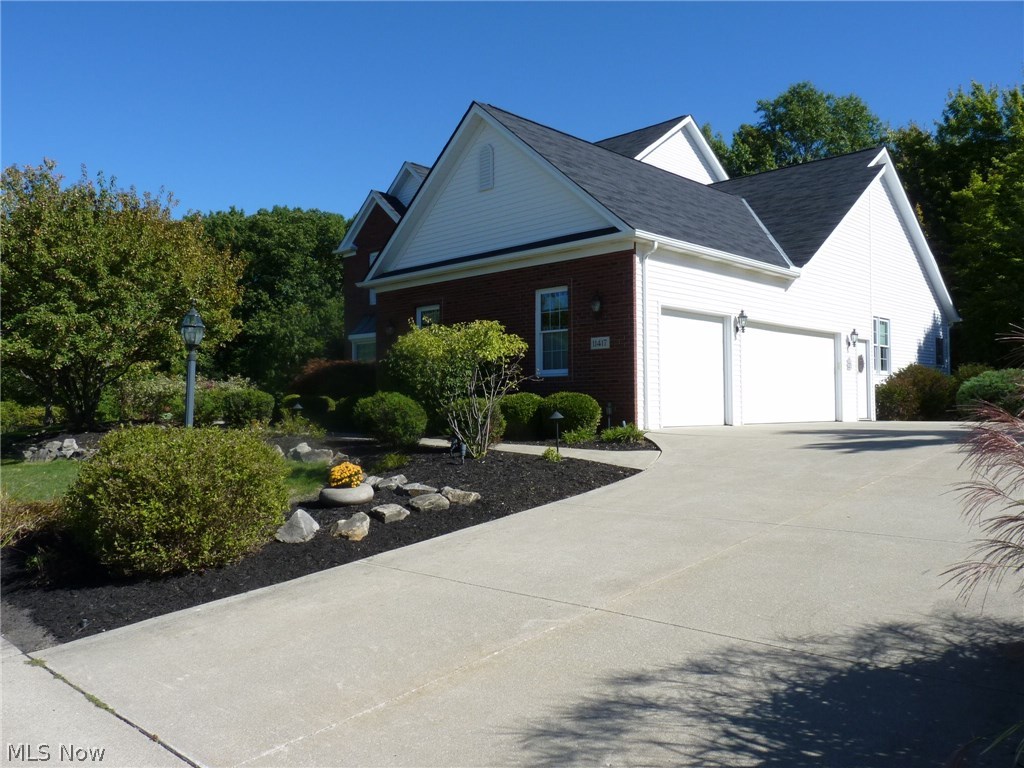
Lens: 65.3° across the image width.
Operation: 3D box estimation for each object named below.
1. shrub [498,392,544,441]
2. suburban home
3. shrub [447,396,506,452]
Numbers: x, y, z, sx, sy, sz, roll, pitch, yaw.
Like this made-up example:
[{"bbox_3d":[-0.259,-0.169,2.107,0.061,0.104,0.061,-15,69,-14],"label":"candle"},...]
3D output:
[{"bbox_3d":[0.156,0.511,12.890,0.880,0.731,0.880,0,-2,1],"label":"shrub"},{"bbox_3d":[3.128,-3.467,25.504,16.000,9.200,19.400,-2,-2,44],"label":"suburban home"},{"bbox_3d":[-0.507,0.581,11.789,0.860,0.778,0.860,0,-2,-2],"label":"shrub"}]

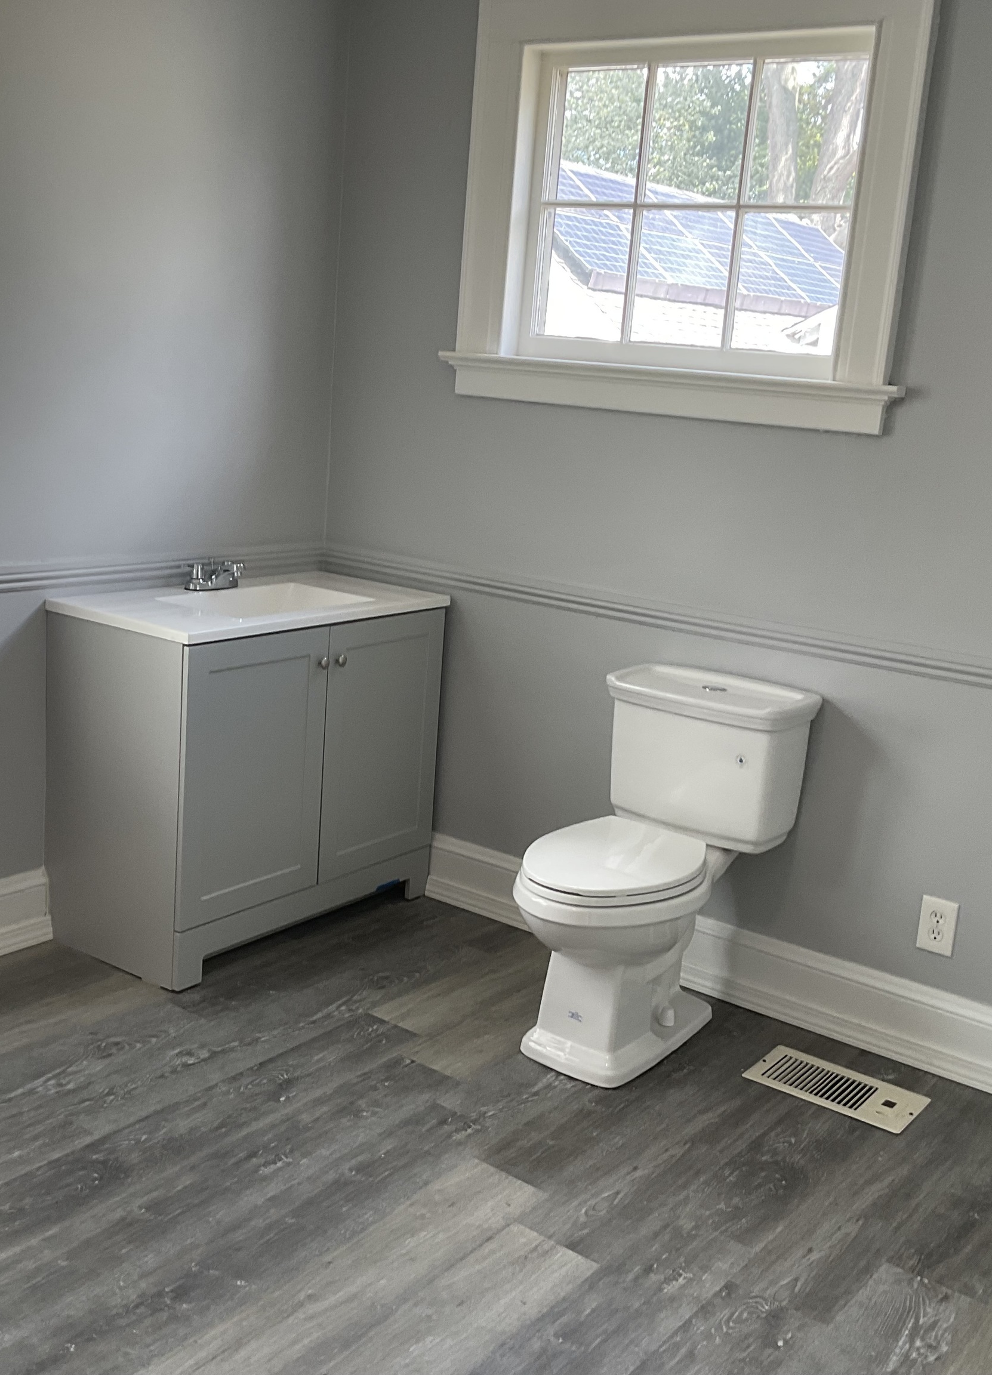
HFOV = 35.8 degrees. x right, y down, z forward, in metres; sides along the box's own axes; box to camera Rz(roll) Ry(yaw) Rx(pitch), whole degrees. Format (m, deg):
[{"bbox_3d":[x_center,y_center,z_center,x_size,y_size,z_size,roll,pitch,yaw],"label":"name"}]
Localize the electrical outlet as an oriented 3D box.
[{"bbox_3d":[0.971,0.524,3.371,0.079,0.122,0.008,13,16,35],"label":"electrical outlet"}]

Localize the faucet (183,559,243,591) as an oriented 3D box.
[{"bbox_3d":[-0.696,-0.289,3.920,0.135,0.077,0.195,13,16,35],"label":"faucet"}]

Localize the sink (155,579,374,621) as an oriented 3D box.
[{"bbox_3d":[-0.571,-0.156,3.836,0.290,0.125,0.485,13,16,35],"label":"sink"}]

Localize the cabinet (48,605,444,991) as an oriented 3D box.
[{"bbox_3d":[-0.618,0.196,3.914,0.475,0.810,0.917,13,16,35],"label":"cabinet"}]

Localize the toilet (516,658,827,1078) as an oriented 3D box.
[{"bbox_3d":[0.318,0.407,3.368,0.435,0.776,0.710,13,16,35],"label":"toilet"}]

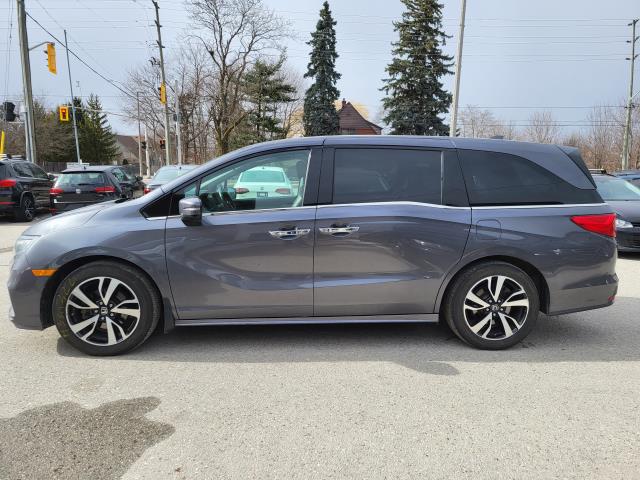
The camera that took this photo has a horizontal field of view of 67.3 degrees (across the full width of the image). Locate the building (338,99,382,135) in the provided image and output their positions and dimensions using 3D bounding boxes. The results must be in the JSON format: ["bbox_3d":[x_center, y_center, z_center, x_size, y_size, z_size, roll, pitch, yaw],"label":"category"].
[{"bbox_3d":[3.183,-10.523,53.554,8.500,8.900,9.500,0,8,0],"label":"building"}]

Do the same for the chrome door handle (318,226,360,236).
[{"bbox_3d":[0.146,-0.063,3.591,0.310,0.070,0.060,0,9,-5],"label":"chrome door handle"}]

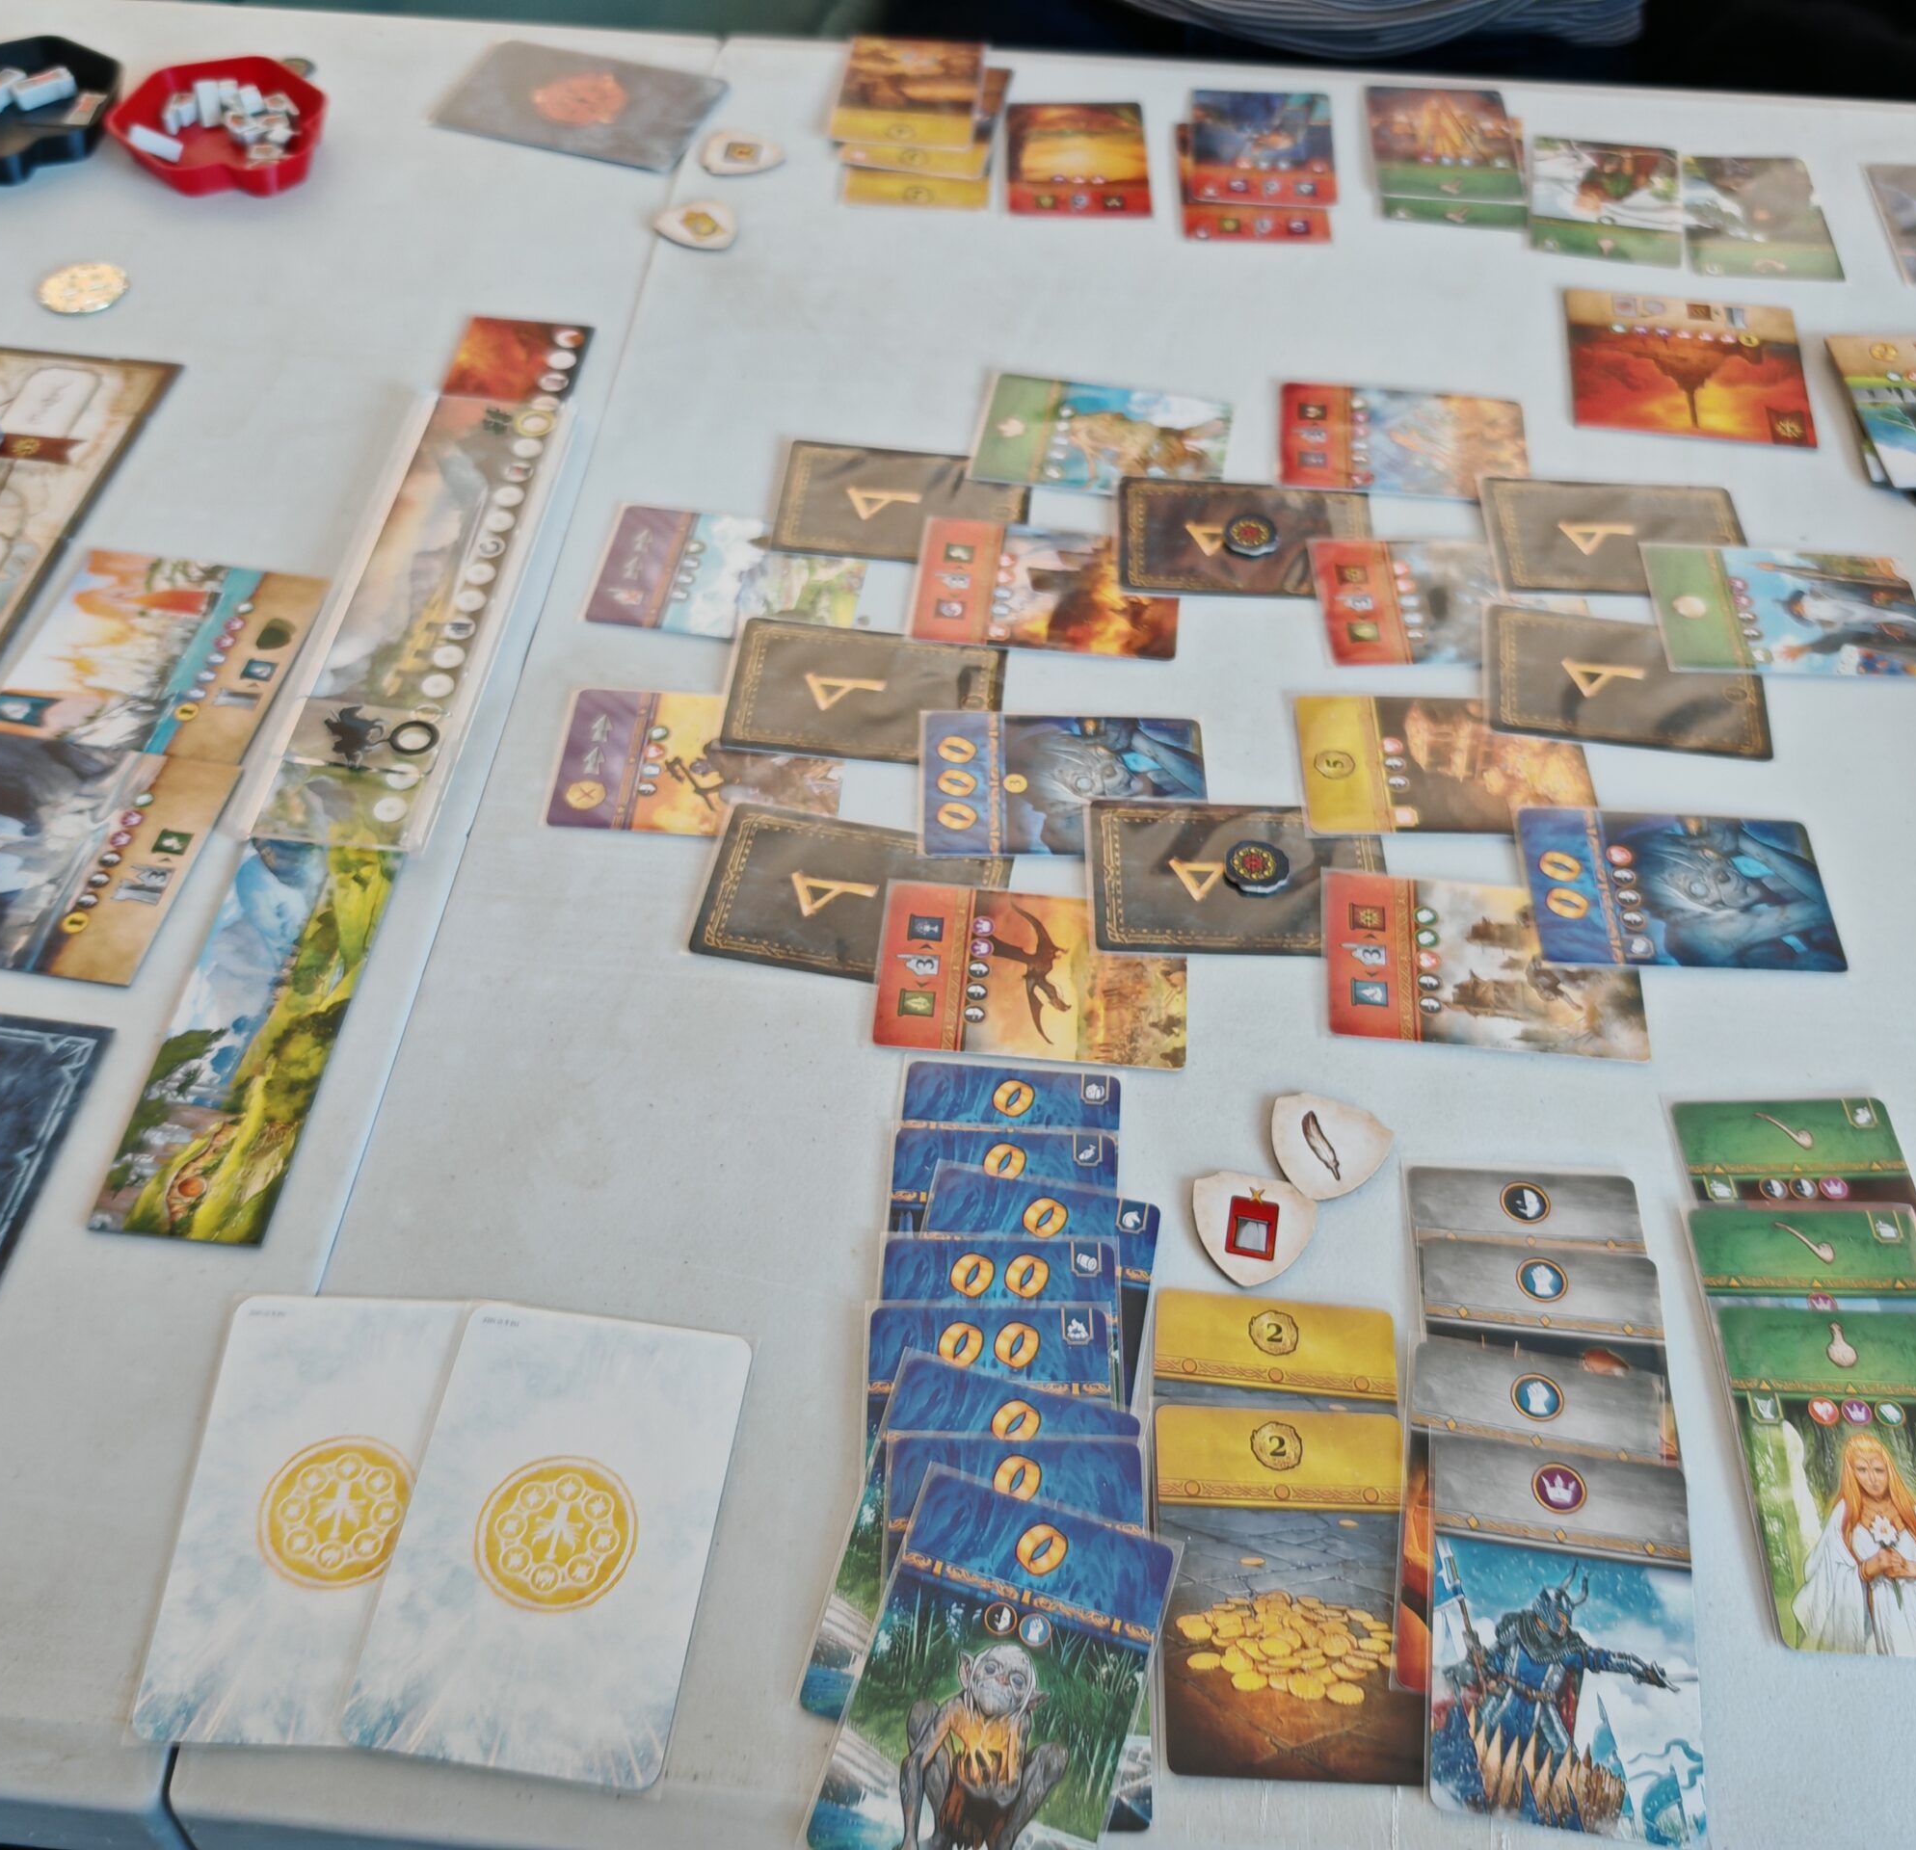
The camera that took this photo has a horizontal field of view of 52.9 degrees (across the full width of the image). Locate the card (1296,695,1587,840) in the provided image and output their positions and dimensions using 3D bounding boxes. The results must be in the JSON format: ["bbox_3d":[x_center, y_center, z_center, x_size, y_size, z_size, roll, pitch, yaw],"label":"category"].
[{"bbox_3d":[0.122,-0.040,0.482,0.071,0.002,0.047,1,53,1],"label":"card"}]

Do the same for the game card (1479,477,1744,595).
[{"bbox_3d":[0.177,-0.103,0.514,0.069,0.001,0.046,2,53,1],"label":"game card"}]

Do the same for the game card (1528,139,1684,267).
[{"bbox_3d":[0.206,-0.230,0.610,0.046,0.001,0.069,10,54,7],"label":"game card"}]

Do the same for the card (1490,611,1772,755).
[{"bbox_3d":[0.200,-0.074,0.575,0.080,0.001,0.054,7,53,5],"label":"card"}]

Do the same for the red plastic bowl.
[{"bbox_3d":[-0.246,-0.265,0.645,0.073,0.016,0.071,0,53,0],"label":"red plastic bowl"}]

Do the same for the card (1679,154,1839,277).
[{"bbox_3d":[0.259,-0.231,0.628,0.047,0.002,0.071,3,53,3],"label":"card"}]

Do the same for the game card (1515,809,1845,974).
[{"bbox_3d":[0.197,-0.010,0.527,0.080,0.001,0.054,2,53,2],"label":"game card"}]

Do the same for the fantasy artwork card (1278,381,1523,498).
[{"bbox_3d":[0.129,-0.139,0.558,0.071,0.002,0.047,6,53,5],"label":"fantasy artwork card"}]

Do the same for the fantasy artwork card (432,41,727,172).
[{"bbox_3d":[-0.125,-0.273,0.638,0.085,0.001,0.055,14,54,10],"label":"fantasy artwork card"}]

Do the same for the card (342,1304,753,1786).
[{"bbox_3d":[-0.075,0.114,0.364,0.058,0.002,0.087,6,53,5],"label":"card"}]

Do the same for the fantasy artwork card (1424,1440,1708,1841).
[{"bbox_3d":[0.110,0.128,0.350,0.047,0.002,0.071,7,53,6],"label":"fantasy artwork card"}]

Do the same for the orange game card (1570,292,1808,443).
[{"bbox_3d":[0.252,-0.194,0.664,0.079,0.002,0.077,6,53,5],"label":"orange game card"}]

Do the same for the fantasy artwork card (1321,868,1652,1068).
[{"bbox_3d":[0.117,0.009,0.429,0.069,0.001,0.046,5,53,3],"label":"fantasy artwork card"}]

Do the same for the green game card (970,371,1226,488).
[{"bbox_3d":[0.049,-0.163,0.642,0.080,0.001,0.054,8,53,6],"label":"green game card"}]

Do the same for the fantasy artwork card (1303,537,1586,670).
[{"bbox_3d":[0.129,-0.083,0.499,0.069,0.001,0.046,0,53,-1],"label":"fantasy artwork card"}]

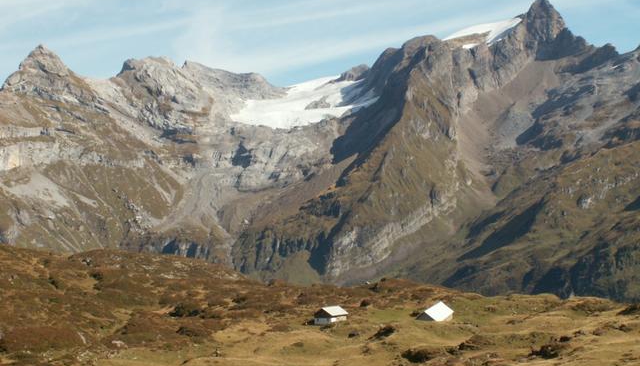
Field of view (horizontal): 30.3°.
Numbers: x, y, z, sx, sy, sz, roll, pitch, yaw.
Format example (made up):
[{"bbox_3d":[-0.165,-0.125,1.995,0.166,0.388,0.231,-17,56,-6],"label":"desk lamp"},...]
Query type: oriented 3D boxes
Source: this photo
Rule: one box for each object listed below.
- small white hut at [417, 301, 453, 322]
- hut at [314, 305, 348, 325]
[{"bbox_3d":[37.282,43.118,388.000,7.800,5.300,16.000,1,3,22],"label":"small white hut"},{"bbox_3d":[3.597,42.615,380.000,7.300,5.100,8.000,-2,3,-42],"label":"hut"}]

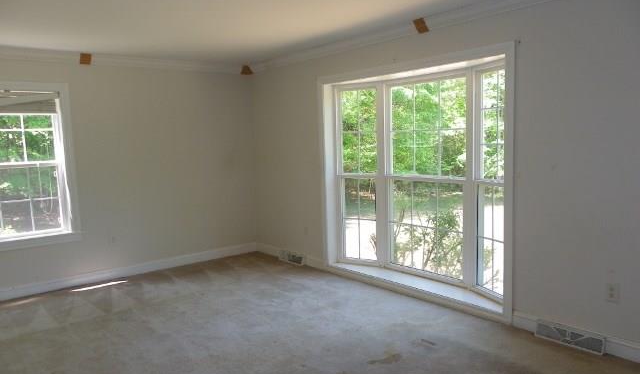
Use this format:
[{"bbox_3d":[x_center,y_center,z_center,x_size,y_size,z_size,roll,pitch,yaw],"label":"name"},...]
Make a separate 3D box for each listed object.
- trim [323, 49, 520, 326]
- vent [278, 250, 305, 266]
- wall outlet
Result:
[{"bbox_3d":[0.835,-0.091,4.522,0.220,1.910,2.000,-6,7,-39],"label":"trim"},{"bbox_3d":[-0.356,0.849,5.832,0.045,0.120,0.470,-6,7,-39],"label":"vent"},{"bbox_3d":[1.865,0.676,3.061,0.012,0.116,0.073,-6,7,-39],"label":"wall outlet"}]

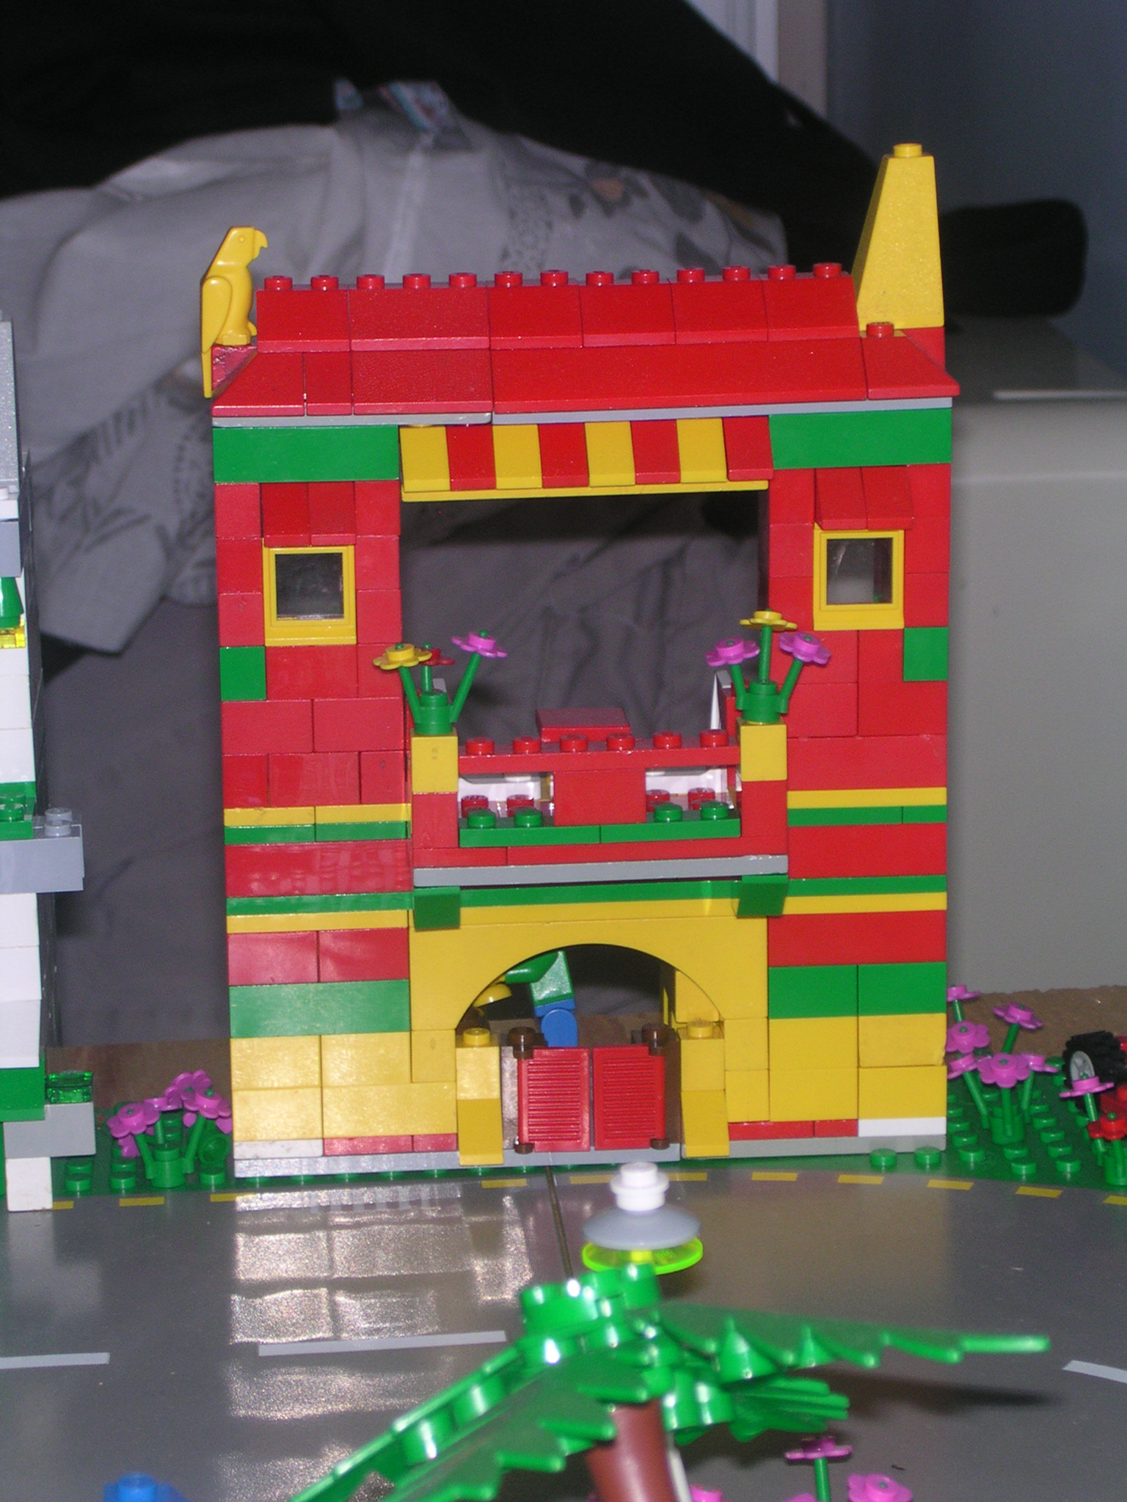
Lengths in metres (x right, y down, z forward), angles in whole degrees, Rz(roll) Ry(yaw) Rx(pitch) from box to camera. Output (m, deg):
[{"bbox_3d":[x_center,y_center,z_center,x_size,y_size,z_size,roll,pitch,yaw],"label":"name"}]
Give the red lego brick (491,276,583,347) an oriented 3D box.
[{"bbox_3d":[-0.005,-0.077,0.836,0.016,0.011,0.016,-2,13,-5],"label":"red lego brick"}]

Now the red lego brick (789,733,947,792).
[{"bbox_3d":[0.052,0.001,0.855,0.032,0.010,0.009,-2,13,-5],"label":"red lego brick"}]

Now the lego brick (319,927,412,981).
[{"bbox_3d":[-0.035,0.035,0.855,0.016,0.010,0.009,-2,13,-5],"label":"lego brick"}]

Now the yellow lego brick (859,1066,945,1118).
[{"bbox_3d":[0.061,0.061,0.868,0.016,0.010,0.008,-2,12,-5],"label":"yellow lego brick"}]

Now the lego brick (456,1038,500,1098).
[{"bbox_3d":[-0.015,0.057,0.860,0.008,0.010,0.008,-2,12,-5],"label":"lego brick"}]

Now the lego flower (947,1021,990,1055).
[{"bbox_3d":[0.074,0.053,0.891,0.010,0.003,0.010,-2,38,-5],"label":"lego flower"}]

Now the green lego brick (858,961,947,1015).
[{"bbox_3d":[0.060,0.042,0.865,0.016,0.010,0.009,-2,12,-5],"label":"green lego brick"}]

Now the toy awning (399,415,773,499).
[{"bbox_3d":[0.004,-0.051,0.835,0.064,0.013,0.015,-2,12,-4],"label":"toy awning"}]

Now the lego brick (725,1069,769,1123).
[{"bbox_3d":[0.032,0.061,0.867,0.008,0.010,0.010,-2,12,-5],"label":"lego brick"}]

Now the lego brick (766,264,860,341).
[{"bbox_3d":[0.042,-0.078,0.844,0.016,0.011,0.016,-2,12,-5],"label":"lego brick"}]

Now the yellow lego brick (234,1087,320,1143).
[{"bbox_3d":[-0.051,0.064,0.859,0.016,0.010,0.008,-2,12,-5],"label":"yellow lego brick"}]

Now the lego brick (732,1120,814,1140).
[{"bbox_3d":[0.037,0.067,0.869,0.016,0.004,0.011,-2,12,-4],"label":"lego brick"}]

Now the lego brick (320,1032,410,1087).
[{"bbox_3d":[-0.035,0.054,0.859,0.016,0.010,0.009,-2,12,-5],"label":"lego brick"}]

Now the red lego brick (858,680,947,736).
[{"bbox_3d":[0.060,-0.008,0.853,0.016,0.010,0.008,-2,12,-5],"label":"red lego brick"}]

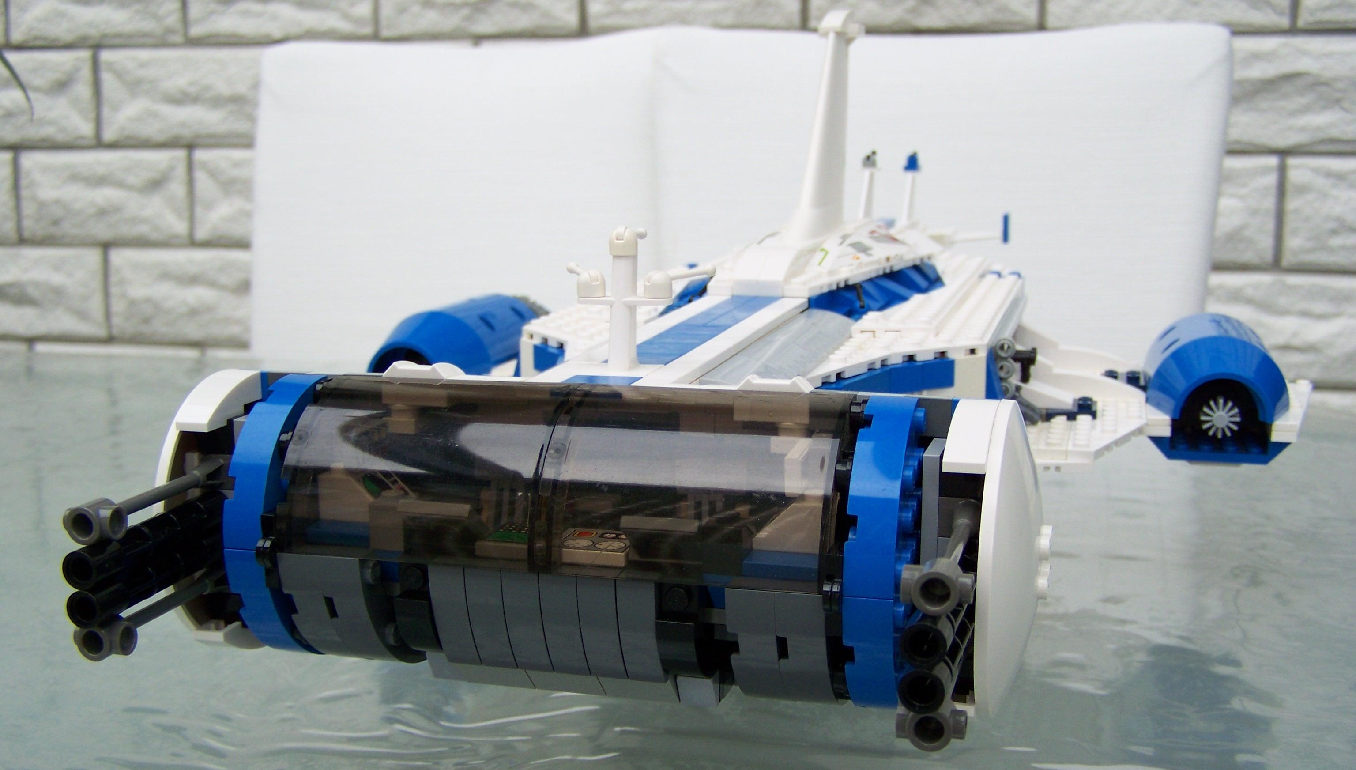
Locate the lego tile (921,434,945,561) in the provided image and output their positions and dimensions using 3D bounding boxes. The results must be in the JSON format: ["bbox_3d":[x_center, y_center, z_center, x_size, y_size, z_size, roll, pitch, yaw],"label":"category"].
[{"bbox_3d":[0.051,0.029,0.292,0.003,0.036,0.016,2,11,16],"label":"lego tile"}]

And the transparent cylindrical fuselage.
[{"bbox_3d":[-0.024,0.018,0.304,0.115,0.032,0.033,2,11,16],"label":"transparent cylindrical fuselage"}]

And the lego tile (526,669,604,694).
[{"bbox_3d":[-0.023,0.060,0.310,0.016,0.008,0.004,2,54,16],"label":"lego tile"}]

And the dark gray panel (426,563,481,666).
[{"bbox_3d":[-0.045,0.047,0.304,0.008,0.024,0.010,2,11,16],"label":"dark gray panel"}]

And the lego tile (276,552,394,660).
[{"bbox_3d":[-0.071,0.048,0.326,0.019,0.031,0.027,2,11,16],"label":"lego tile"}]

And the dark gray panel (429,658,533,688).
[{"bbox_3d":[-0.042,0.060,0.316,0.024,0.008,0.004,2,54,16],"label":"dark gray panel"}]

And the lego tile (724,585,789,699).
[{"bbox_3d":[0.018,0.051,0.297,0.010,0.032,0.031,2,11,16],"label":"lego tile"}]

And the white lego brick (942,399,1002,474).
[{"bbox_3d":[0.057,0.010,0.289,0.008,0.010,0.024,2,11,16],"label":"white lego brick"}]

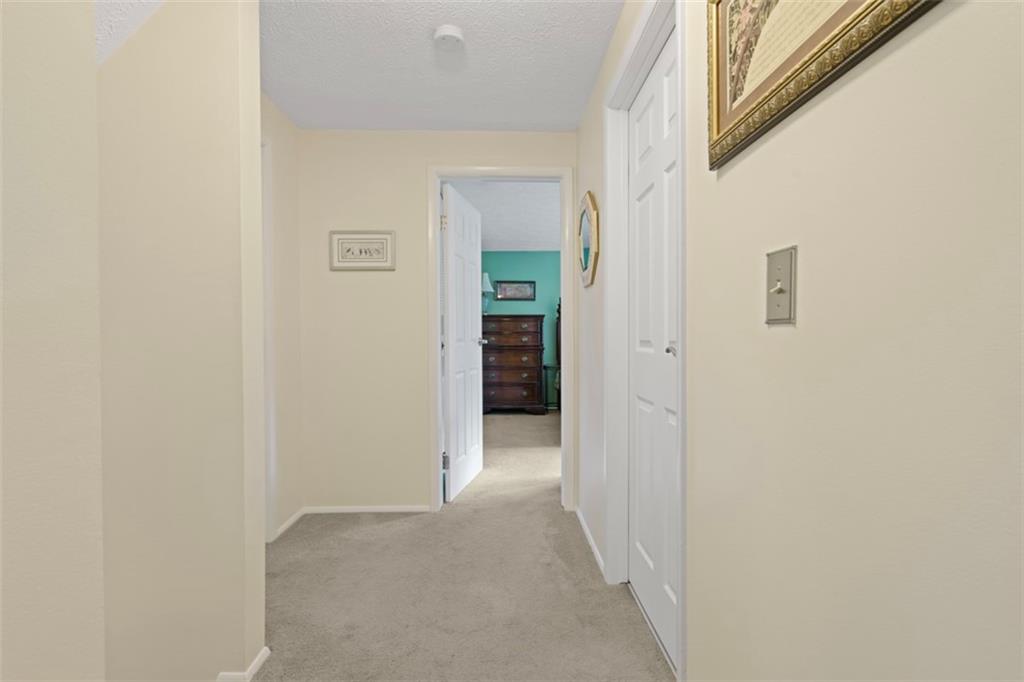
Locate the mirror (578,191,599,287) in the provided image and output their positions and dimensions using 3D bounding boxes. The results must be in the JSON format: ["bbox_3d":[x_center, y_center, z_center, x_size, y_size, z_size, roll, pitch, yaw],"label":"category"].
[{"bbox_3d":[0.399,-0.535,2.394,0.033,0.495,0.460,0,0,-1],"label":"mirror"}]

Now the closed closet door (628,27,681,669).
[{"bbox_3d":[0.532,0.022,1.593,0.036,2.030,0.765,0,0,-1],"label":"closed closet door"}]

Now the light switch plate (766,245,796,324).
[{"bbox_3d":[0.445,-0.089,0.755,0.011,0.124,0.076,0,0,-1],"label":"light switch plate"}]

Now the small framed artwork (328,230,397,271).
[{"bbox_3d":[-0.912,-0.550,2.784,0.410,0.246,0.020,0,0,-1],"label":"small framed artwork"}]

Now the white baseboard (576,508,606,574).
[{"bbox_3d":[0.410,1.030,2.429,0.012,0.047,0.765,0,0,-1],"label":"white baseboard"}]

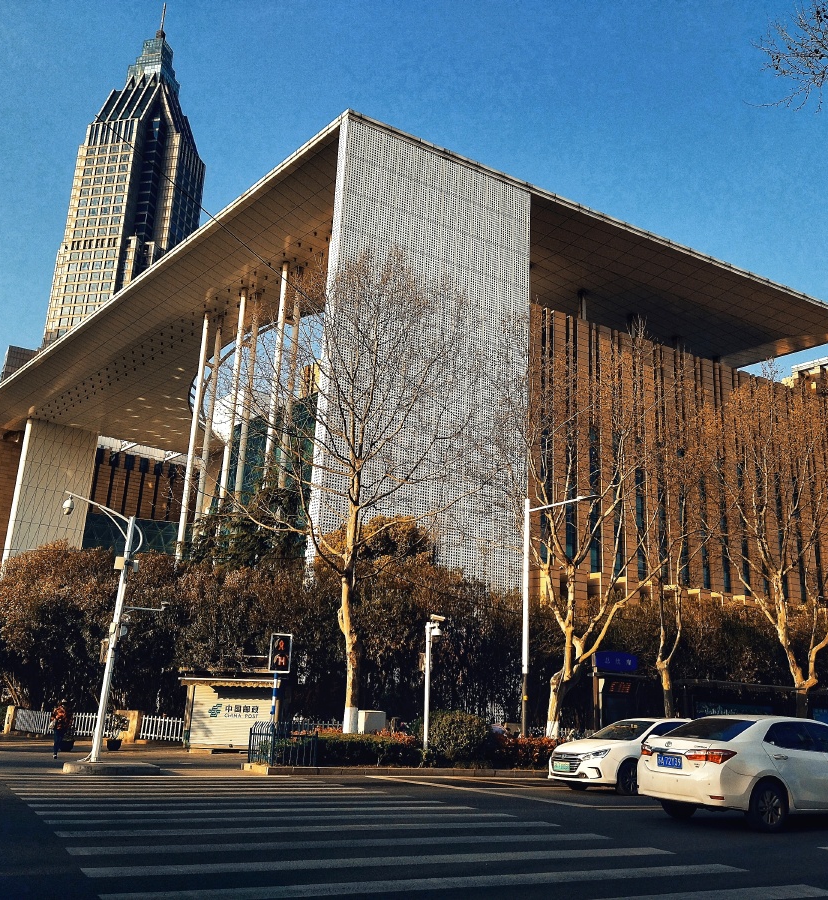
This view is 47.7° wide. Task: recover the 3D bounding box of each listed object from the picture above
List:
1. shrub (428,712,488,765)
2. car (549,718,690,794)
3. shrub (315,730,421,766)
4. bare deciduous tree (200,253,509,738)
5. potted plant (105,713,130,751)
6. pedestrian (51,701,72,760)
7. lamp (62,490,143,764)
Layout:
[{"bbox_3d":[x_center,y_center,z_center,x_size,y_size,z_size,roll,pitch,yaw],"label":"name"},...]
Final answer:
[{"bbox_3d":[1.213,7.733,25.017,1.450,1.434,1.520,3,-17,1],"label":"shrub"},{"bbox_3d":[4.958,6.233,19.106,4.710,1.490,1.780,11,-18,-26],"label":"car"},{"bbox_3d":[-1.111,7.647,23.900,2.950,0.850,1.100,12,-19,-29],"label":"shrub"},{"bbox_3d":[-1.677,0.974,25.524,7.947,14.403,7.947,4,-17,-4],"label":"bare deciduous tree"},{"bbox_3d":[-9.446,9.019,29.963,0.740,1.126,0.740,8,-17,-15],"label":"potted plant"},{"bbox_3d":[-9.928,7.897,26.400,0.550,1.630,0.420,2,-17,0],"label":"pedestrian"},{"bbox_3d":[-7.315,3.775,20.844,1.750,6.010,0.450,6,-17,-11],"label":"lamp"}]

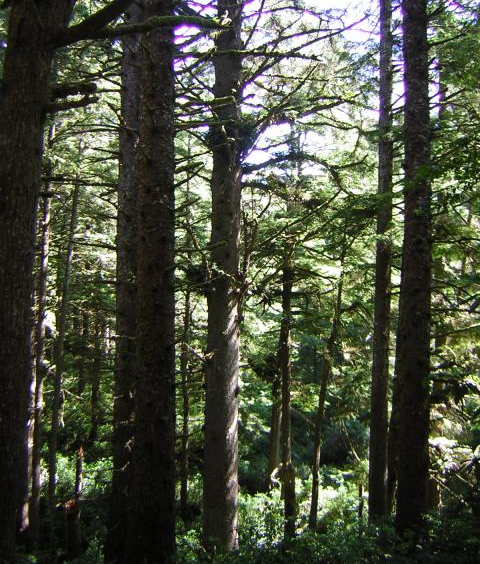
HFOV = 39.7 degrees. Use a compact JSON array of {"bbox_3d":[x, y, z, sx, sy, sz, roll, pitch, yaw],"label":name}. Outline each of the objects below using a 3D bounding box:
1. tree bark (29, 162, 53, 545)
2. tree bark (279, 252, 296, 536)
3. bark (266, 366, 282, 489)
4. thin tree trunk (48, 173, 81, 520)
[{"bbox_3d":[-2.906,0.977,9.815,0.159,5.722,0.159,2,-4,-16],"label":"tree bark"},{"bbox_3d":[0.726,1.603,9.962,0.189,4.329,0.189,0,-4,4],"label":"tree bark"},{"bbox_3d":[0.673,2.790,12.888,0.232,2.336,0.232,4,-4,4],"label":"bark"},{"bbox_3d":[-3.159,1.101,12.000,0.140,6.260,0.140,4,-4,-14],"label":"thin tree trunk"}]

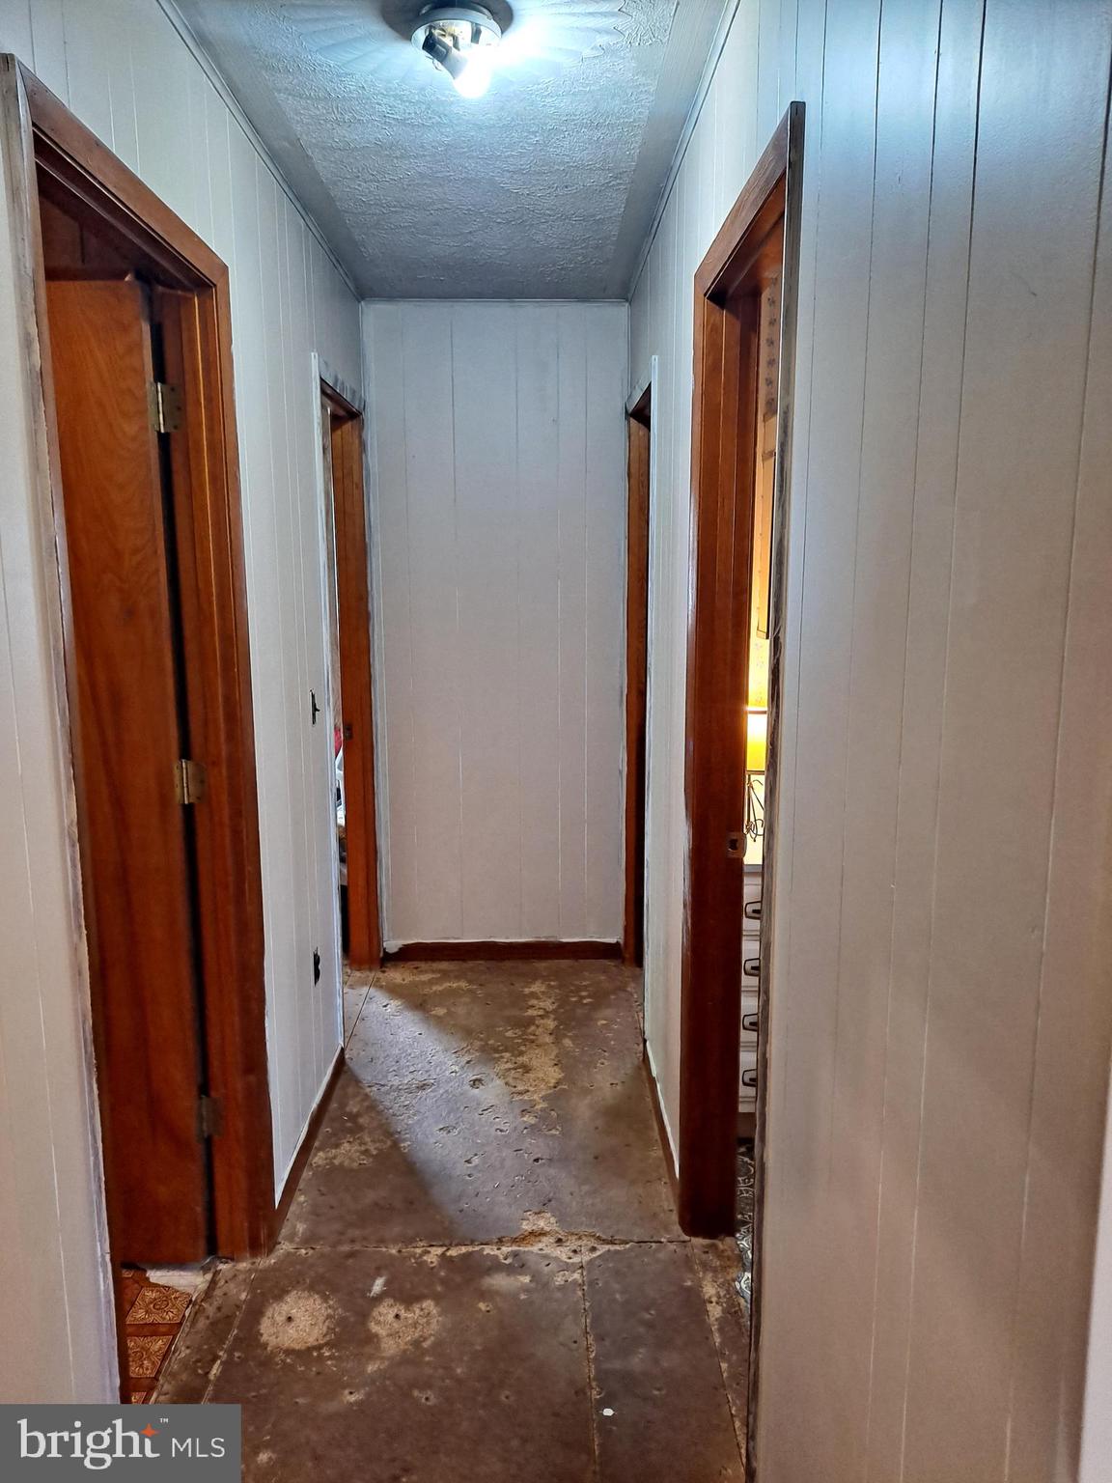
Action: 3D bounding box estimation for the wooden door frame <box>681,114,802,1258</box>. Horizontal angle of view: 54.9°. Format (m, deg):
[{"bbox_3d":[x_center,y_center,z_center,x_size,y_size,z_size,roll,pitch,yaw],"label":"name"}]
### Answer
[{"bbox_3d":[0.359,0.166,1.924,0.140,2.100,0.813,0,10,-1],"label":"wooden door frame"}]

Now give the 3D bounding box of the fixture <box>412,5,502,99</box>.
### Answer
[{"bbox_3d":[-0.167,-1.153,1.810,0.155,0.145,0.160,0,10,-1],"label":"fixture"}]

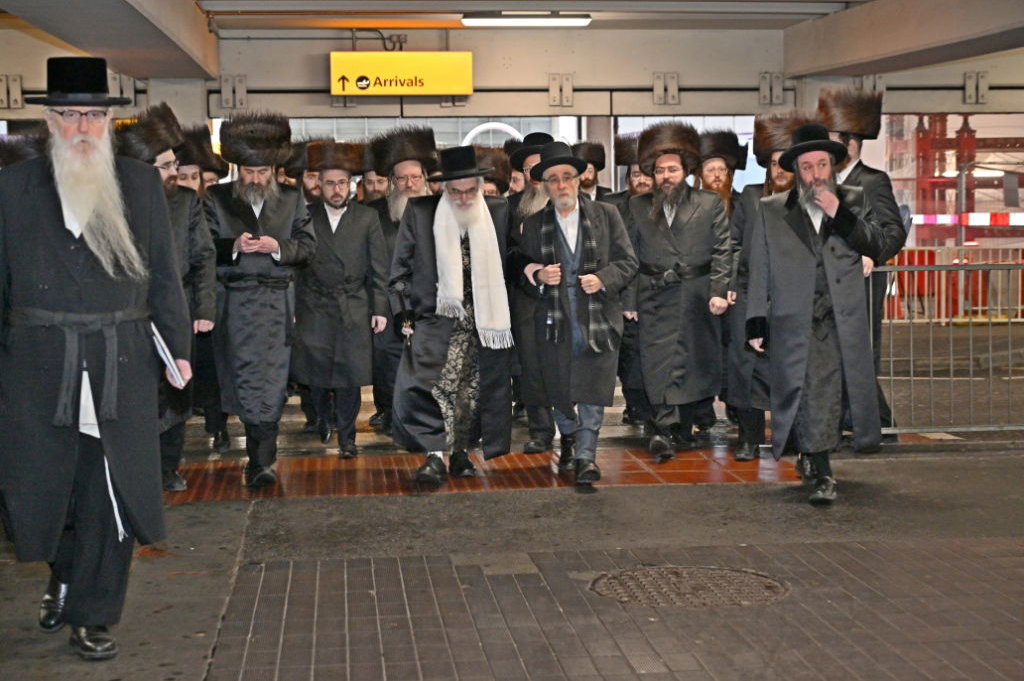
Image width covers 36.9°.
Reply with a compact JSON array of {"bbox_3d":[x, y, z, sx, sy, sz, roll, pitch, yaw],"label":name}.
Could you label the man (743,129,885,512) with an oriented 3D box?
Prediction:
[{"bbox_3d":[1.517,-0.150,7.680,0.680,1.840,0.580,-1,6,-3],"label":"man"}]

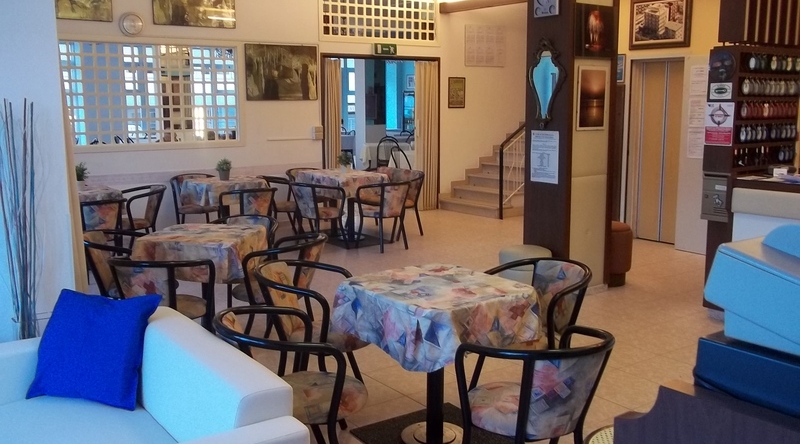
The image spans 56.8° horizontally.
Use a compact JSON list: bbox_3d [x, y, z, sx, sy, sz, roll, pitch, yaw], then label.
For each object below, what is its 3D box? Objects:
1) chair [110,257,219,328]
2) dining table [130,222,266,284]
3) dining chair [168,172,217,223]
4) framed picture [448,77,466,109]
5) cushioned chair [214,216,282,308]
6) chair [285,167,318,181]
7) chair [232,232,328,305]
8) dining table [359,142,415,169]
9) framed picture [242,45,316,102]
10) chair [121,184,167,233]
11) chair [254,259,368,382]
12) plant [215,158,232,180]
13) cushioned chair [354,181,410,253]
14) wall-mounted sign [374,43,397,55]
[{"bbox_3d":[-1.337,0.525,4.153,0.540,0.733,0.520,0,9,6],"label":"chair"},{"bbox_3d":[-1.240,0.429,4.703,0.680,0.725,0.680,1,9,6],"label":"dining table"},{"bbox_3d":[-2.330,-0.146,8.427,0.560,0.750,0.570,-3,10,-21],"label":"dining chair"},{"bbox_3d":[0.802,-1.781,10.197,0.030,0.428,0.315,-8,12,-40],"label":"framed picture"},{"bbox_3d":[-1.137,0.358,5.328,0.560,0.750,0.570,1,9,4],"label":"cushioned chair"},{"bbox_3d":[-1.169,-0.279,9.244,0.560,0.750,0.570,-3,10,-17],"label":"chair"},{"bbox_3d":[-0.726,0.464,4.675,0.570,0.750,0.560,2,9,12],"label":"chair"},{"bbox_3d":[-0.233,-1.140,14.576,0.850,0.760,0.850,-7,11,-34],"label":"dining table"},{"bbox_3d":[-1.385,-1.772,8.806,0.982,0.636,0.030,-8,12,-40],"label":"framed picture"},{"bbox_3d":[-2.573,0.016,7.394,0.520,0.733,0.540,-7,11,-33],"label":"chair"},{"bbox_3d":[-0.458,0.582,3.744,0.520,0.733,0.540,1,9,11],"label":"chair"},{"bbox_3d":[-1.881,-0.561,7.960,0.175,0.235,0.175,0,9,0],"label":"plant"},{"bbox_3d":[-0.153,-0.087,7.957,0.535,0.740,0.575,-7,11,-35],"label":"cushioned chair"},{"bbox_3d":[-0.202,-2.341,10.053,0.345,0.145,0.070,-7,11,-34],"label":"wall-mounted sign"}]

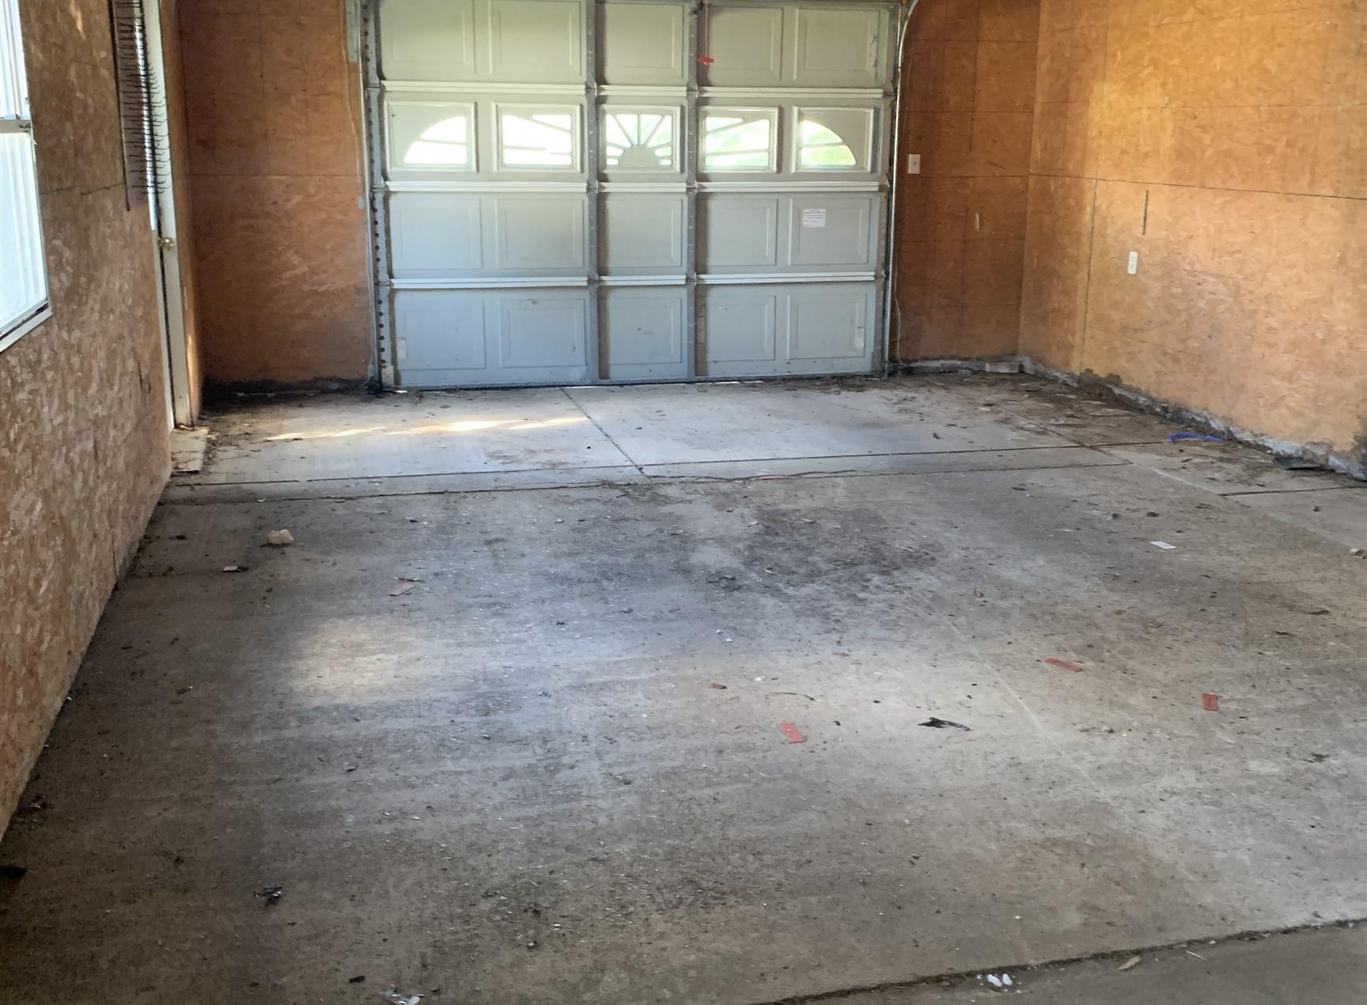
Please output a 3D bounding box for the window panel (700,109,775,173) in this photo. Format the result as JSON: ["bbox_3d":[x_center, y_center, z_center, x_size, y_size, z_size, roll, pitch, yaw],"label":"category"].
[{"bbox_3d":[0.332,-2.151,8.138,0.475,0.374,0.030,-3,15,-13],"label":"window panel"}]

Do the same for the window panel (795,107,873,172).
[{"bbox_3d":[0.912,-2.185,8.274,0.499,0.377,0.030,-3,15,-13],"label":"window panel"}]

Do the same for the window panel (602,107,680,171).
[{"bbox_3d":[-0.240,-2.120,8.002,0.473,0.378,0.030,-3,15,-13],"label":"window panel"}]

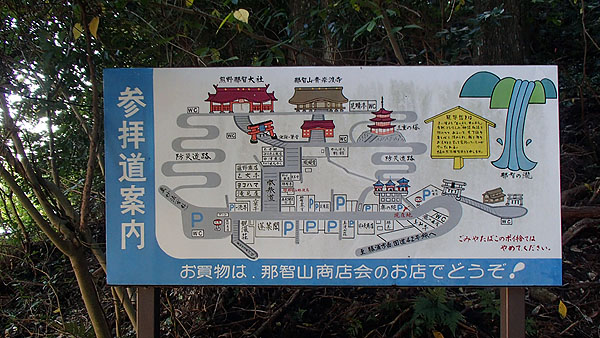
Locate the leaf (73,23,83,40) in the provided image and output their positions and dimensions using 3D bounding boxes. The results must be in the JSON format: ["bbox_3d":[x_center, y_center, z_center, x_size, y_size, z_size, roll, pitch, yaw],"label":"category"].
[{"bbox_3d":[-1.421,-0.879,2.850,0.068,0.108,0.025,-1,1,-14],"label":"leaf"}]

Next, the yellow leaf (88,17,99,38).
[{"bbox_3d":[-1.317,-0.902,2.850,0.066,0.140,0.030,-1,1,-14],"label":"yellow leaf"}]

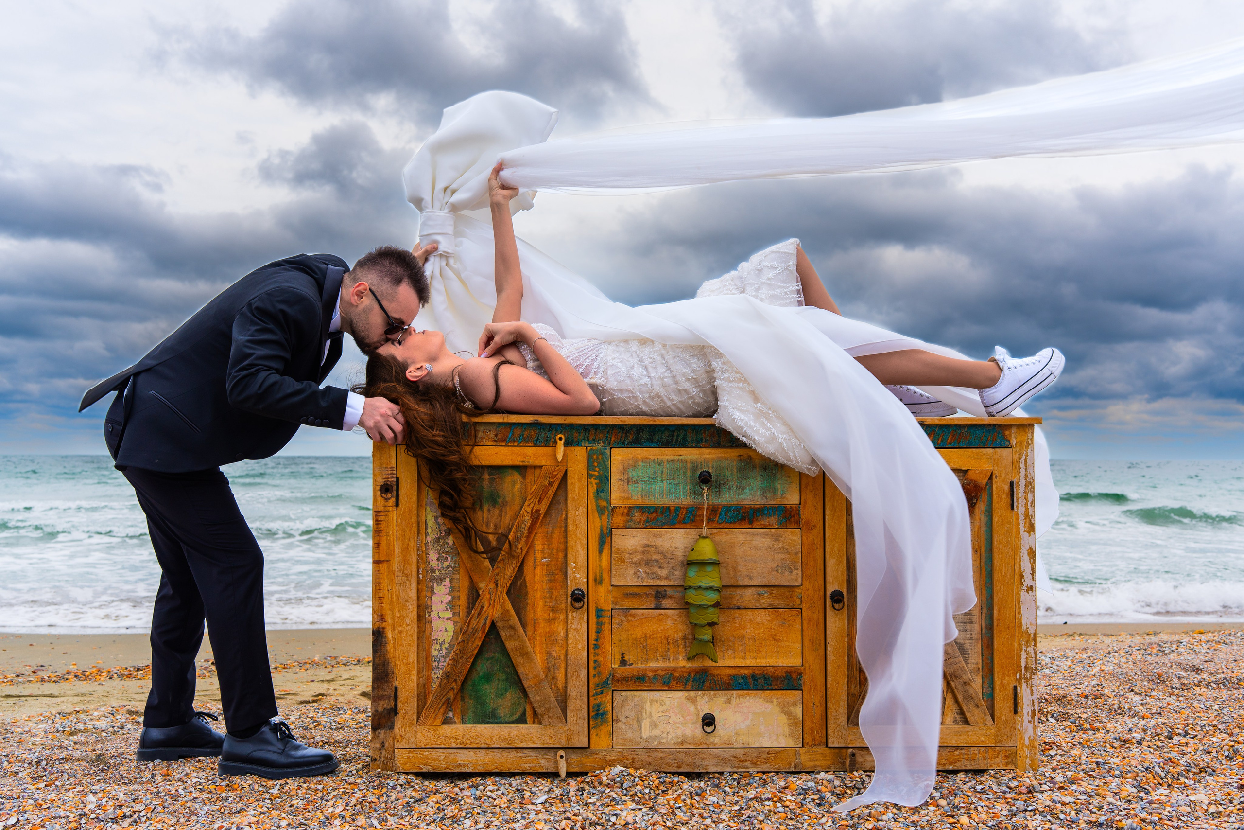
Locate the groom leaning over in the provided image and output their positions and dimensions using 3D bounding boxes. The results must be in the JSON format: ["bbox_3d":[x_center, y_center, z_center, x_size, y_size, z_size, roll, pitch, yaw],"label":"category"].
[{"bbox_3d":[-0.980,0.235,3.200,0.910,1.380,0.560,1,-2,-9],"label":"groom leaning over"}]

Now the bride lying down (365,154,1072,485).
[{"bbox_3d":[0.250,-0.260,3.280,1.880,0.840,0.520,0,-2,0],"label":"bride lying down"}]

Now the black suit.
[{"bbox_3d":[-1.060,0.190,3.180,0.760,1.250,0.520,1,-2,-9],"label":"black suit"}]

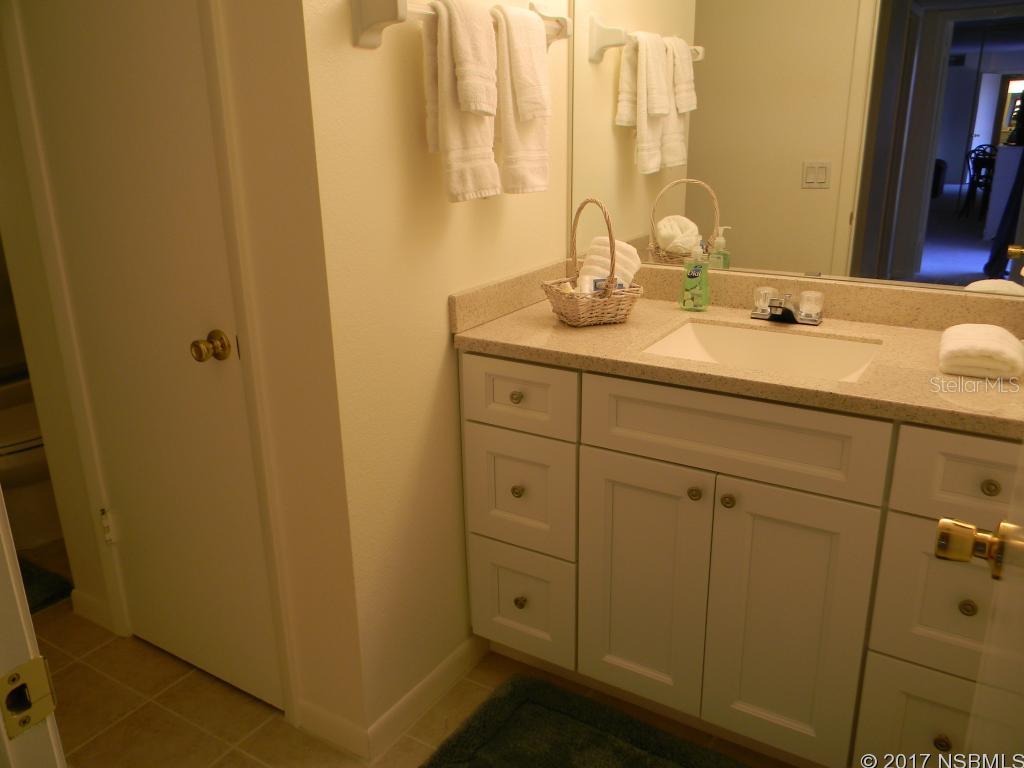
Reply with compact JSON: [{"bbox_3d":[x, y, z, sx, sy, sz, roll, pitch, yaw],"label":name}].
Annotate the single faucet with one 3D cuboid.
[{"bbox_3d":[0.622,-0.175,1.899,0.158,0.076,0.138,10,21,31],"label":"single faucet"}]

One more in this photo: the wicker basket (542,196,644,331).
[{"bbox_3d":[0.186,-0.287,1.934,0.175,0.282,0.195,-8,19,-20],"label":"wicker basket"}]

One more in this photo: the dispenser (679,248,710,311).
[{"bbox_3d":[0.452,-0.266,2.043,0.080,0.166,0.053,10,21,31],"label":"dispenser"}]

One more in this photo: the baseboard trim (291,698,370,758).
[{"bbox_3d":[-0.403,0.772,1.863,0.228,0.084,0.015,10,21,31],"label":"baseboard trim"}]

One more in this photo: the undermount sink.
[{"bbox_3d":[0.528,0.000,1.762,0.440,0.150,0.330,10,21,31],"label":"undermount sink"}]

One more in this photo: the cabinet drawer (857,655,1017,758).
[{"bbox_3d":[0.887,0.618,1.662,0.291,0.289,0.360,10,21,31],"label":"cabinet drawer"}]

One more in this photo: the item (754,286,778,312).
[{"bbox_3d":[0.601,-0.200,1.958,0.055,0.060,0.055,10,21,31],"label":"item"}]

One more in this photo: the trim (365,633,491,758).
[{"bbox_3d":[-0.192,0.727,1.990,0.015,0.084,0.468,10,21,31],"label":"trim"}]

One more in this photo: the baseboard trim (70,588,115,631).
[{"bbox_3d":[-1.175,0.634,2.331,0.195,0.084,0.015,10,21,31],"label":"baseboard trim"}]

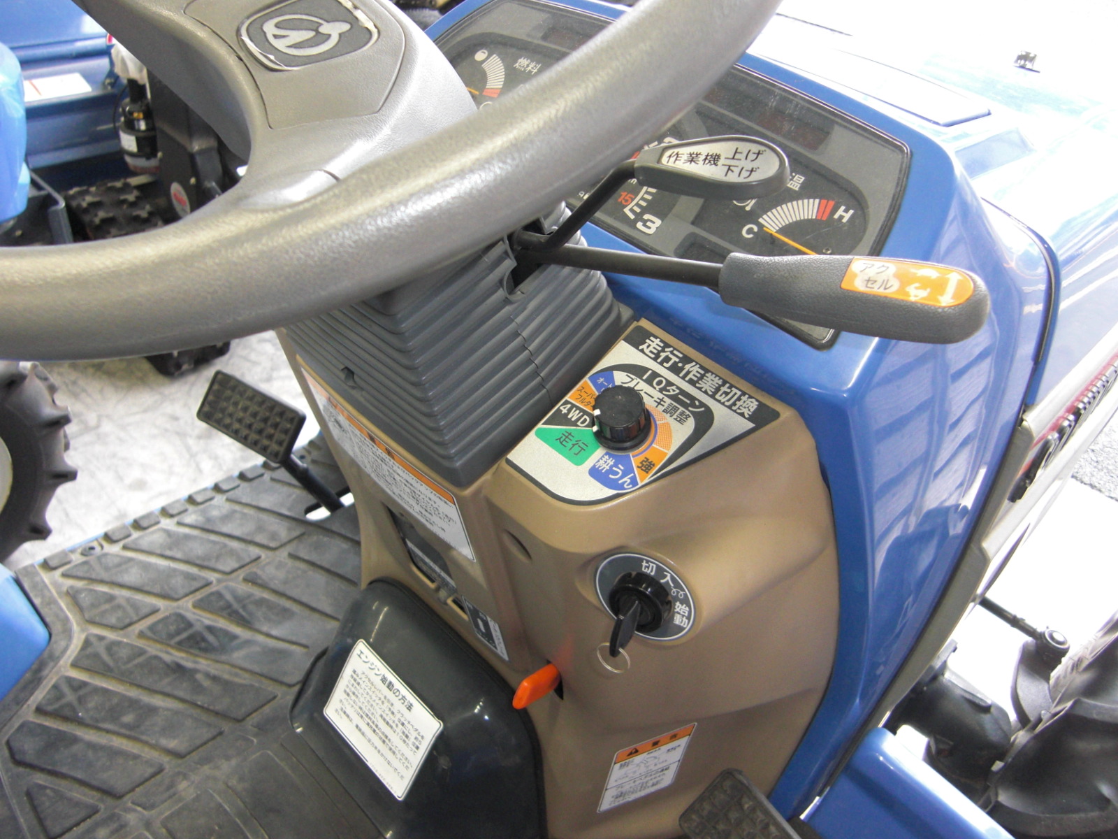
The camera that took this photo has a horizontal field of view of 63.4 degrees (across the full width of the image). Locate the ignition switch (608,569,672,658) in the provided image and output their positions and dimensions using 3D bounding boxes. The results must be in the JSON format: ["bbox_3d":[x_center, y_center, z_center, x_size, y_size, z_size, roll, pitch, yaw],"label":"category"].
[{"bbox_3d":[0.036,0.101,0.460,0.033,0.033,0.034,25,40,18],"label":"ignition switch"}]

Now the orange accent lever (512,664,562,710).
[{"bbox_3d":[-0.015,0.180,0.610,0.011,0.022,0.038,36,30,28],"label":"orange accent lever"}]

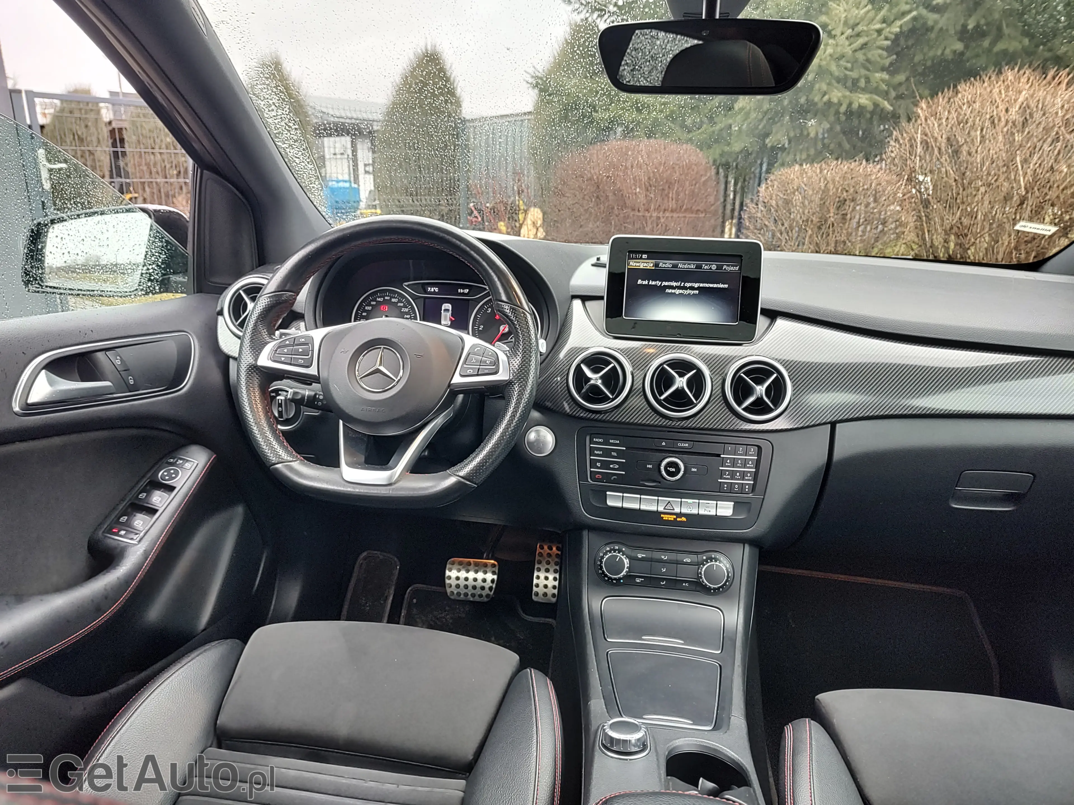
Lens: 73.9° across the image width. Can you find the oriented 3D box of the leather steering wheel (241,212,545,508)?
[{"bbox_3d":[-0.178,-0.052,0.872,0.372,0.358,0.085,3,-9,7],"label":"leather steering wheel"}]

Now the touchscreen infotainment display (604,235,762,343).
[{"bbox_3d":[0.204,-0.159,1.002,0.208,0.139,0.025,4,6,8],"label":"touchscreen infotainment display"}]

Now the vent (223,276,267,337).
[{"bbox_3d":[-0.387,-0.132,0.997,0.090,0.090,0.040,3,2,7],"label":"vent"}]

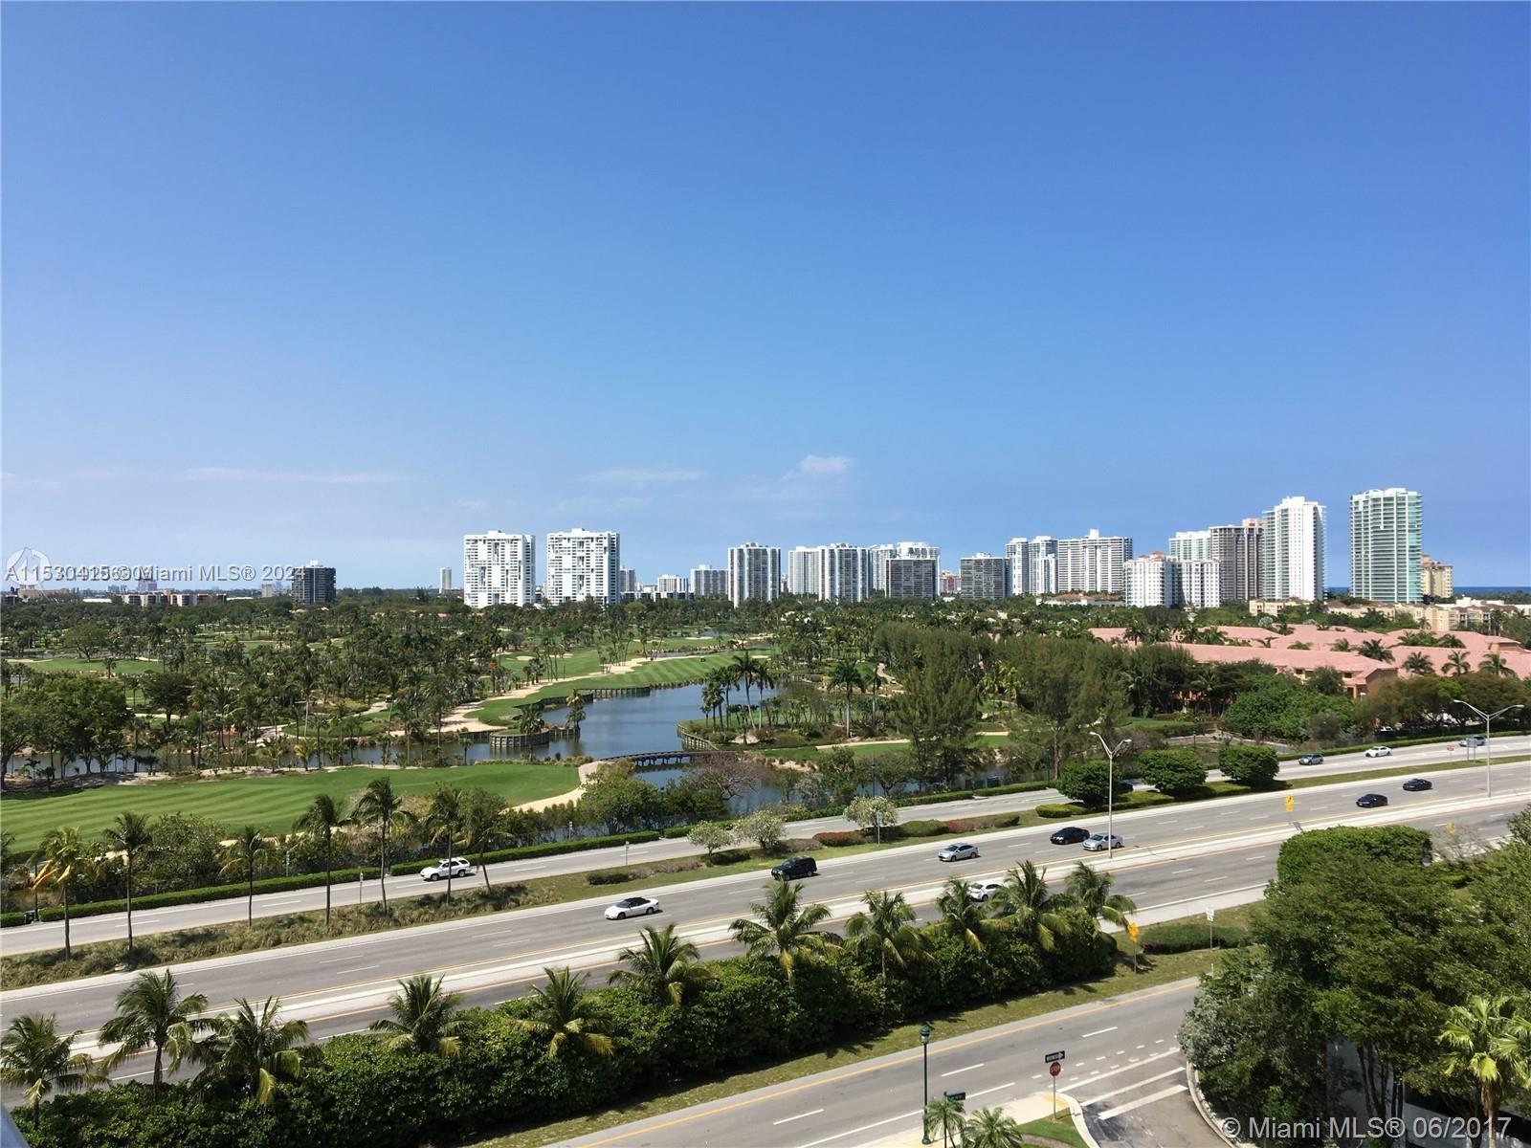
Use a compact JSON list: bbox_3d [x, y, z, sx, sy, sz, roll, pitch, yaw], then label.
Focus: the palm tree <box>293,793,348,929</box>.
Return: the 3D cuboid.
[{"bbox_3d":[-37.230,24.020,107.280,4.610,10.860,4.610,0,0,0],"label":"palm tree"}]

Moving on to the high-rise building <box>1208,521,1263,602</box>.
[{"bbox_3d":[454.812,-6.693,1230.000,56.000,90.998,28.000,0,0,-6],"label":"high-rise building"}]

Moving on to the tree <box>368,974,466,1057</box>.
[{"bbox_3d":[-18.763,25.716,69.584,5.100,7.870,5.100,0,-1,0],"label":"tree"}]

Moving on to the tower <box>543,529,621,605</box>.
[{"bbox_3d":[-160.706,-0.738,1130.000,59.000,77.559,23.000,0,0,19],"label":"tower"}]

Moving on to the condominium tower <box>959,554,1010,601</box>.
[{"bbox_3d":[248.990,8.380,1454.980,51.000,63.500,20.000,0,-1,33],"label":"condominium tower"}]

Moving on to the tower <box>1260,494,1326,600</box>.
[{"bbox_3d":[405.065,-10.142,985.120,40.000,94.000,29.000,-1,-1,42],"label":"tower"}]

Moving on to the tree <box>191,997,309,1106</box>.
[{"bbox_3d":[-26.436,25.831,66.000,5.900,8.147,5.800,0,0,-22],"label":"tree"}]

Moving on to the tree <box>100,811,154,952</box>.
[{"bbox_3d":[-49.560,24.030,99.620,4.000,10.730,4.000,0,0,0],"label":"tree"}]

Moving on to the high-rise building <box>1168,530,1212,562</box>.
[{"bbox_3d":[534.515,-6.170,1610.000,54.000,95.764,32.000,0,0,10],"label":"high-rise building"}]

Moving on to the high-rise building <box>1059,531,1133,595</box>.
[{"bbox_3d":[364.830,-3.640,1420.070,76.000,87.000,20.000,0,-1,42],"label":"high-rise building"}]

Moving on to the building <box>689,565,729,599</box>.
[{"bbox_3d":[-74.691,17.285,1719.916,48.000,54.000,24.000,0,-1,-12],"label":"building"}]

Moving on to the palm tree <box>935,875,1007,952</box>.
[{"bbox_3d":[14.758,25.913,92.816,5.210,7.750,5.210,0,-1,0],"label":"palm tree"}]

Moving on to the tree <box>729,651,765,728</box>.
[{"bbox_3d":[-3.543,23.720,262.000,6.600,16.166,6.400,0,0,0],"label":"tree"}]

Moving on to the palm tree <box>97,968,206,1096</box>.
[{"bbox_3d":[-29.370,24.426,62.032,5.170,10.360,5.170,0,-1,0],"label":"palm tree"}]

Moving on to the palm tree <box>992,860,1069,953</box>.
[{"bbox_3d":[19.877,25.775,96.475,5.500,8.070,5.500,0,-1,0],"label":"palm tree"}]

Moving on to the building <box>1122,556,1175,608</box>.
[{"bbox_3d":[265.326,11.257,884.931,28.000,50.000,22.000,0,-1,37],"label":"building"}]

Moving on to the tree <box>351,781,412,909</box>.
[{"bbox_3d":[-33.590,23.800,112.380,5.040,11.380,5.040,0,0,0],"label":"tree"}]

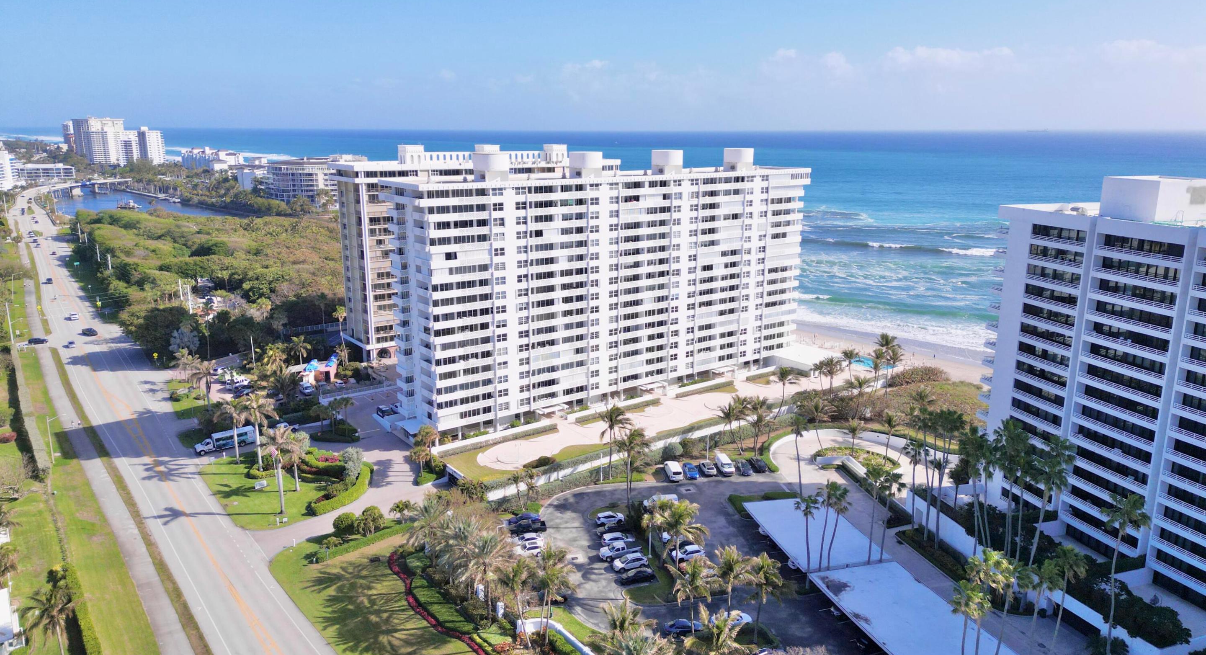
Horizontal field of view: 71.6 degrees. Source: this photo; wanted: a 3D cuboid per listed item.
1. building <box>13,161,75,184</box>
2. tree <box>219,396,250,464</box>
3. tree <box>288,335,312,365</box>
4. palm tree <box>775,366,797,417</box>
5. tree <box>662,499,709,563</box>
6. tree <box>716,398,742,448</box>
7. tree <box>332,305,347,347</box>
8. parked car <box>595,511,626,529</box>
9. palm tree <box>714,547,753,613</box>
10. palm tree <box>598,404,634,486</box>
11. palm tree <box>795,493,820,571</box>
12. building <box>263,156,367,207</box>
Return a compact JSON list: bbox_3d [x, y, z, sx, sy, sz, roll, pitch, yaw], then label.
[{"bbox_3d":[-552.730,-152.522,827.131,54.000,16.600,20.000,-6,15,-24],"label":"building"},{"bbox_3d":[-63.327,17.729,143.688,5.300,11.600,5.300,0,13,0],"label":"tree"},{"bbox_3d":[-69.048,6.183,191.705,5.100,9.400,5.100,0,13,0],"label":"tree"},{"bbox_3d":[35.641,13.132,165.412,5.200,11.253,5.200,3,14,12],"label":"palm tree"},{"bbox_3d":[10.090,27.185,105.683,6.200,11.752,6.200,1,14,6],"label":"tree"},{"bbox_3d":[22.656,18.145,149.496,5.800,9.600,5.000,0,13,0],"label":"tree"},{"bbox_3d":[-63.444,2.269,202.907,3.600,15.000,3.400,0,13,0],"label":"tree"},{"bbox_3d":[1.065,28.121,123.370,4.350,1.620,1.800,-3,14,-15],"label":"parked car"},{"bbox_3d":[14.777,30.271,96.081,4.800,10.700,4.800,0,13,0],"label":"palm tree"},{"bbox_3d":[1.859,18.858,137.221,6.000,13.156,6.000,0,14,1],"label":"palm tree"},{"bbox_3d":[25.788,26.872,103.783,3.100,12.400,3.100,0,13,0],"label":"palm tree"},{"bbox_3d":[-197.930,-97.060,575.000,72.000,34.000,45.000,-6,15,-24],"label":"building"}]

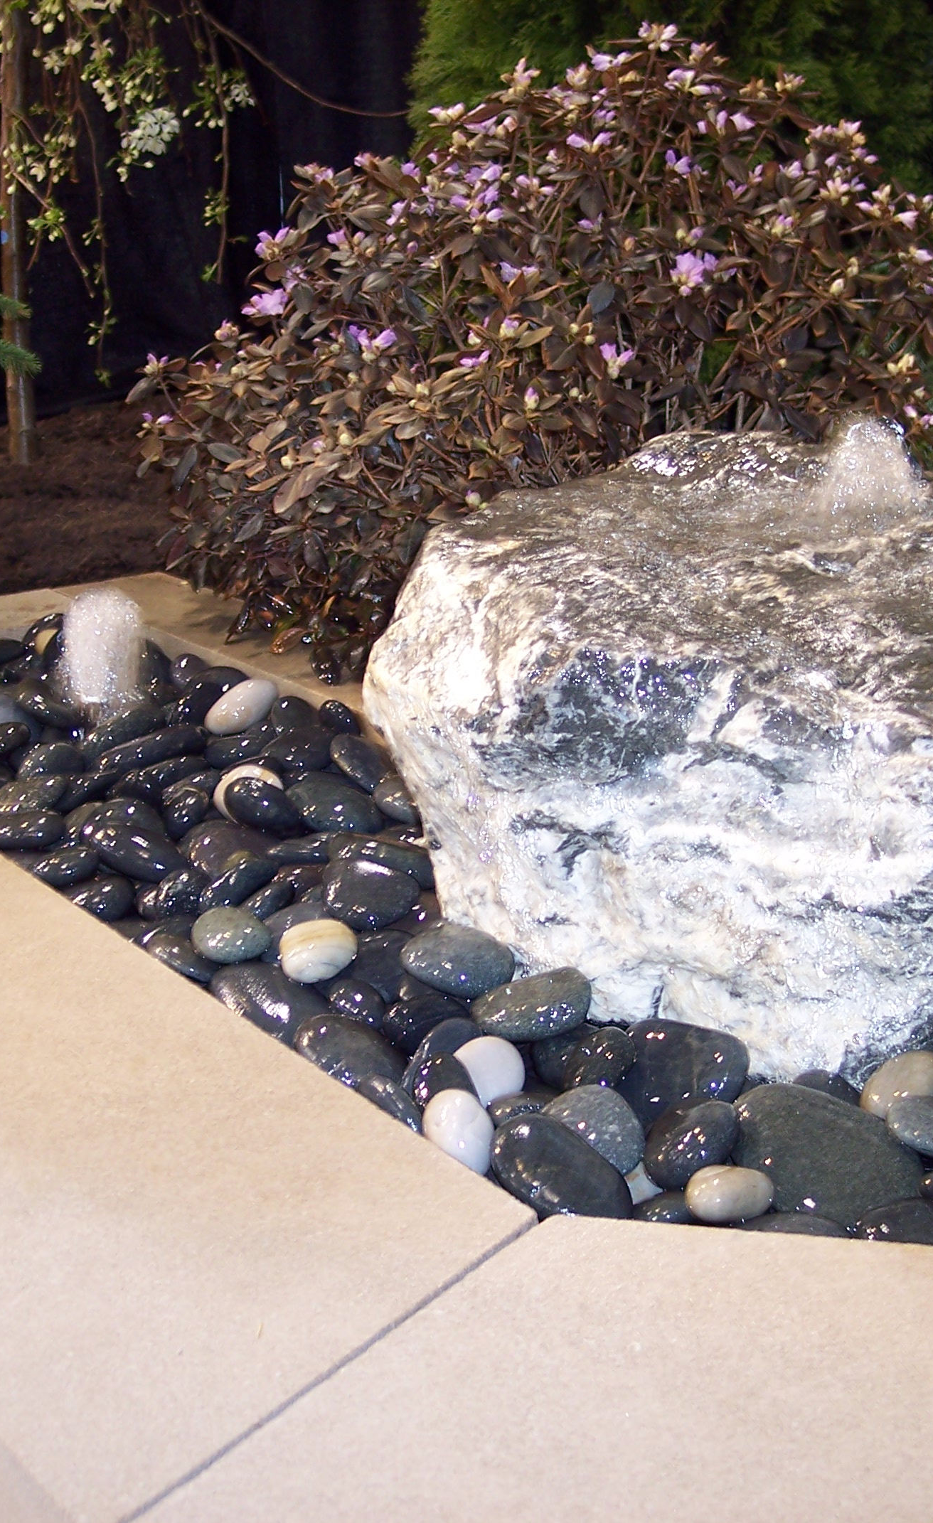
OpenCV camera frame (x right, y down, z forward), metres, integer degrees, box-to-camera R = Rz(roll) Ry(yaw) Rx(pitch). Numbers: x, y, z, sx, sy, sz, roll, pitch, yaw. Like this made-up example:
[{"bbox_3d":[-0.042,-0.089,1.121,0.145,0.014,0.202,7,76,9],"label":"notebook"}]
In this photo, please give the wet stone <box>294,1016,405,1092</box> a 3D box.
[{"bbox_3d":[-0.088,0.226,1.756,0.099,0.043,0.067,32,24,17],"label":"wet stone"}]

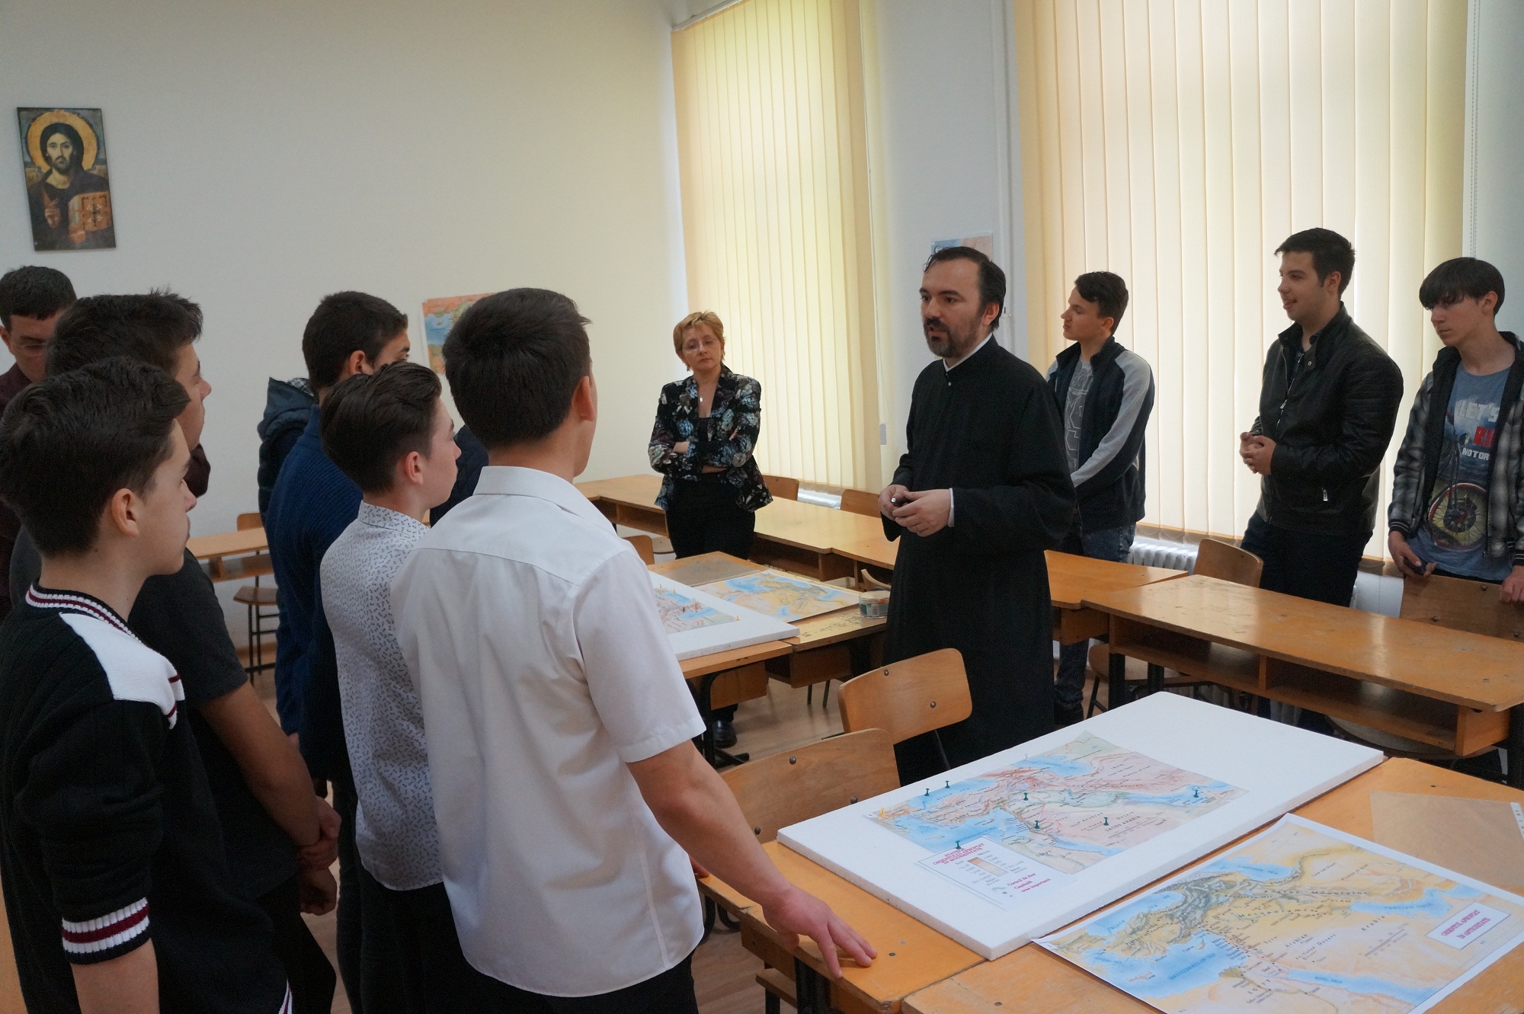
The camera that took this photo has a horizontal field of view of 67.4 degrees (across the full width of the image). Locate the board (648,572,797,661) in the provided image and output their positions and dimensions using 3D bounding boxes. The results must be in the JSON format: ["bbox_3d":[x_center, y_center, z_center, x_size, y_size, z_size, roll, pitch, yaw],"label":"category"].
[{"bbox_3d":[-0.363,0.321,3.421,0.500,0.022,1.000,-9,11,-28],"label":"board"}]

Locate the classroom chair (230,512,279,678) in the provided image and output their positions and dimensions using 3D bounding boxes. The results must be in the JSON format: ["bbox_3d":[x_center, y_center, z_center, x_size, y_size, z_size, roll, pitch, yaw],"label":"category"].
[{"bbox_3d":[-2.603,0.467,6.075,0.400,0.820,0.480,-8,9,-29],"label":"classroom chair"}]

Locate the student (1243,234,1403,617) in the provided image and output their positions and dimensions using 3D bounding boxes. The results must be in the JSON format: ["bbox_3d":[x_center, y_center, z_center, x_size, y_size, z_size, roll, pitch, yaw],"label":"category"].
[{"bbox_3d":[1.672,0.066,3.416,0.400,1.759,0.500,-7,8,-22],"label":"student"}]

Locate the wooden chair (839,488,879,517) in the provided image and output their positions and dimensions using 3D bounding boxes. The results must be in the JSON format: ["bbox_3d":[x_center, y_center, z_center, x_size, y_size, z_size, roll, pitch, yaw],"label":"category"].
[{"bbox_3d":[0.346,0.340,5.654,0.480,0.800,0.400,-8,9,-31],"label":"wooden chair"}]

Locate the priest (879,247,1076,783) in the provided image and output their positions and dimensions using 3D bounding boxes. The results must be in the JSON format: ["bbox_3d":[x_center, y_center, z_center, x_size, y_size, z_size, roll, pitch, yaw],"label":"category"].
[{"bbox_3d":[0.539,0.231,2.864,0.540,1.726,0.400,3,10,41],"label":"priest"}]

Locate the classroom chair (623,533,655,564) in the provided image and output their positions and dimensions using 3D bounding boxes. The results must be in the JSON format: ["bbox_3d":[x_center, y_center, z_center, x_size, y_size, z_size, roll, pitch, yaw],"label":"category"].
[{"bbox_3d":[-0.516,0.552,4.376,0.420,0.785,0.460,-8,10,-25],"label":"classroom chair"}]

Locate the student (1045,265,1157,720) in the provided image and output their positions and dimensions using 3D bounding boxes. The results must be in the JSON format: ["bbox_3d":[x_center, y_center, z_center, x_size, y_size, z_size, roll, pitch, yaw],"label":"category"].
[{"bbox_3d":[1.244,-0.018,4.320,0.380,1.712,0.460,-9,11,-30],"label":"student"}]

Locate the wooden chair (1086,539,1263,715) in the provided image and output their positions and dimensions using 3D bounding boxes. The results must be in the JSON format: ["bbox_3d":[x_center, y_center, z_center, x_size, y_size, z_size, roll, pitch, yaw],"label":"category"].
[{"bbox_3d":[1.342,0.540,3.727,0.460,0.785,0.410,-5,10,-11],"label":"wooden chair"}]

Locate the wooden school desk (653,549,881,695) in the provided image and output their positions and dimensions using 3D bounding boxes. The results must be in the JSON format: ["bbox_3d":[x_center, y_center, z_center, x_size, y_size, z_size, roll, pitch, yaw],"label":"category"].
[{"bbox_3d":[-0.013,0.643,3.741,0.510,0.750,1.240,-9,11,-32],"label":"wooden school desk"}]

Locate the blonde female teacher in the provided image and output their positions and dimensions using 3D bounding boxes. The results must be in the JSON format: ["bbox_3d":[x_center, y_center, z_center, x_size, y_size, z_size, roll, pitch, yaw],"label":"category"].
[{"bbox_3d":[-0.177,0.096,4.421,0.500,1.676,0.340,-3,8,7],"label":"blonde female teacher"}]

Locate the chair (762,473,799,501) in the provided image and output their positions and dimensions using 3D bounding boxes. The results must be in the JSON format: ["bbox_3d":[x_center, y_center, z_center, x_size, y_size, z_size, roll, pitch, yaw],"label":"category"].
[{"bbox_3d":[-0.048,0.252,6.017,0.460,0.785,0.420,-9,11,-32],"label":"chair"}]

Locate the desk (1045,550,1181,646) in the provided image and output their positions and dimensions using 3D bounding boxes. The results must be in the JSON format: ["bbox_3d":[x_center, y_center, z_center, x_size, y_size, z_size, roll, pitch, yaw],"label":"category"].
[{"bbox_3d":[0.822,0.550,3.988,0.500,0.750,1.220,-9,11,-31],"label":"desk"}]

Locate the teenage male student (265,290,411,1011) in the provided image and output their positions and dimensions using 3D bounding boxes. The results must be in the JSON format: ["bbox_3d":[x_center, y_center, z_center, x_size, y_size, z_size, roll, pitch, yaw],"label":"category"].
[{"bbox_3d":[-0.831,0.385,2.512,0.340,1.693,0.480,-8,9,-29],"label":"teenage male student"}]

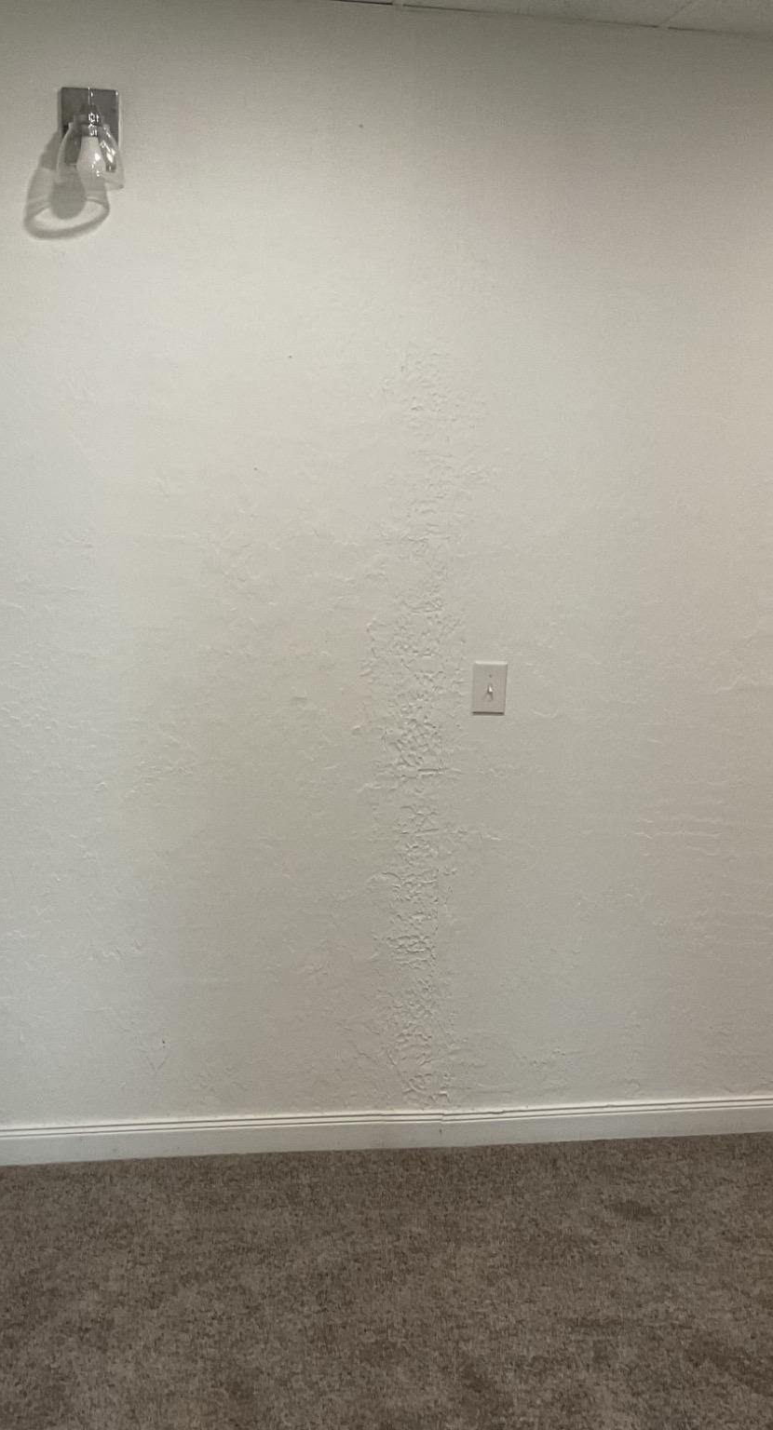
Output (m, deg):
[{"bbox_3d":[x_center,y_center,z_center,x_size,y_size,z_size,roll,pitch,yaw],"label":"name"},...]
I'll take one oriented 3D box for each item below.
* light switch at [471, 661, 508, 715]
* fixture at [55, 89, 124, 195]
[{"bbox_3d":[0.240,-0.061,3.704,0.079,0.124,0.016,0,8,-10],"label":"light switch"},{"bbox_3d":[-0.611,-1.199,3.300,0.137,0.216,0.178,0,8,-10],"label":"fixture"}]

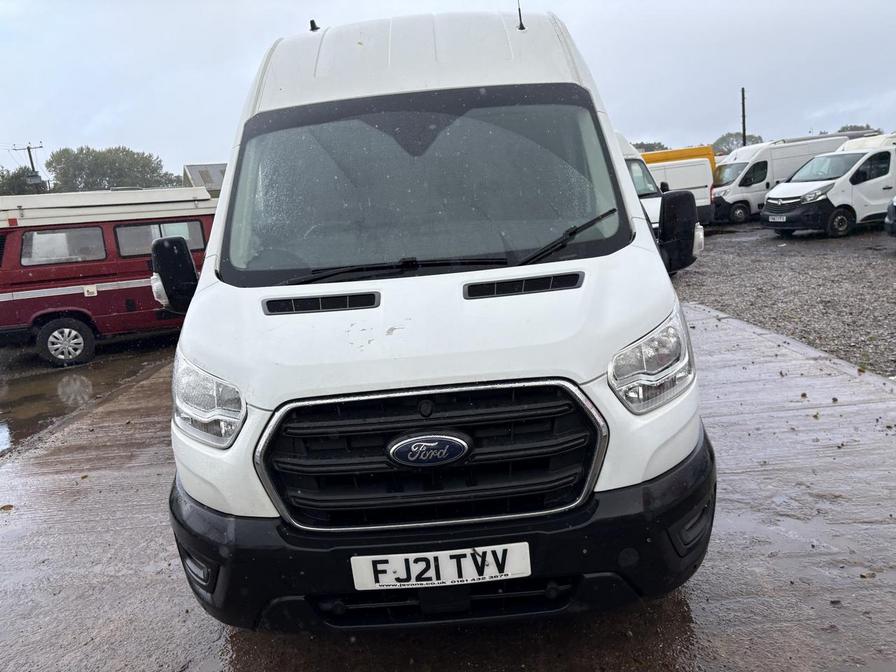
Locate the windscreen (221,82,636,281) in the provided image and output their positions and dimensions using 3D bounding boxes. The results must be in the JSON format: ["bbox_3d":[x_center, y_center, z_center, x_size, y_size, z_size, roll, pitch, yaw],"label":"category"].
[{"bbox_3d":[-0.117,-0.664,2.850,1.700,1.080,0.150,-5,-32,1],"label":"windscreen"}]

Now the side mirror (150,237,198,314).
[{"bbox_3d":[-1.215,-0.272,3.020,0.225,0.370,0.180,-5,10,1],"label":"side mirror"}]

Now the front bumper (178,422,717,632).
[{"bbox_3d":[-0.017,0.667,2.250,2.000,0.450,0.570,-5,10,1],"label":"front bumper"}]

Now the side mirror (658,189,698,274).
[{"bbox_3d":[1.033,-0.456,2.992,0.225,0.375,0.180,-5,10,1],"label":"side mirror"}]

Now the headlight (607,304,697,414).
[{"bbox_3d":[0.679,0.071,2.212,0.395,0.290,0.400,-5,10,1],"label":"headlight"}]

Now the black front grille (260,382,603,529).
[{"bbox_3d":[-0.047,0.341,1.994,1.080,0.415,0.140,-5,10,1],"label":"black front grille"}]

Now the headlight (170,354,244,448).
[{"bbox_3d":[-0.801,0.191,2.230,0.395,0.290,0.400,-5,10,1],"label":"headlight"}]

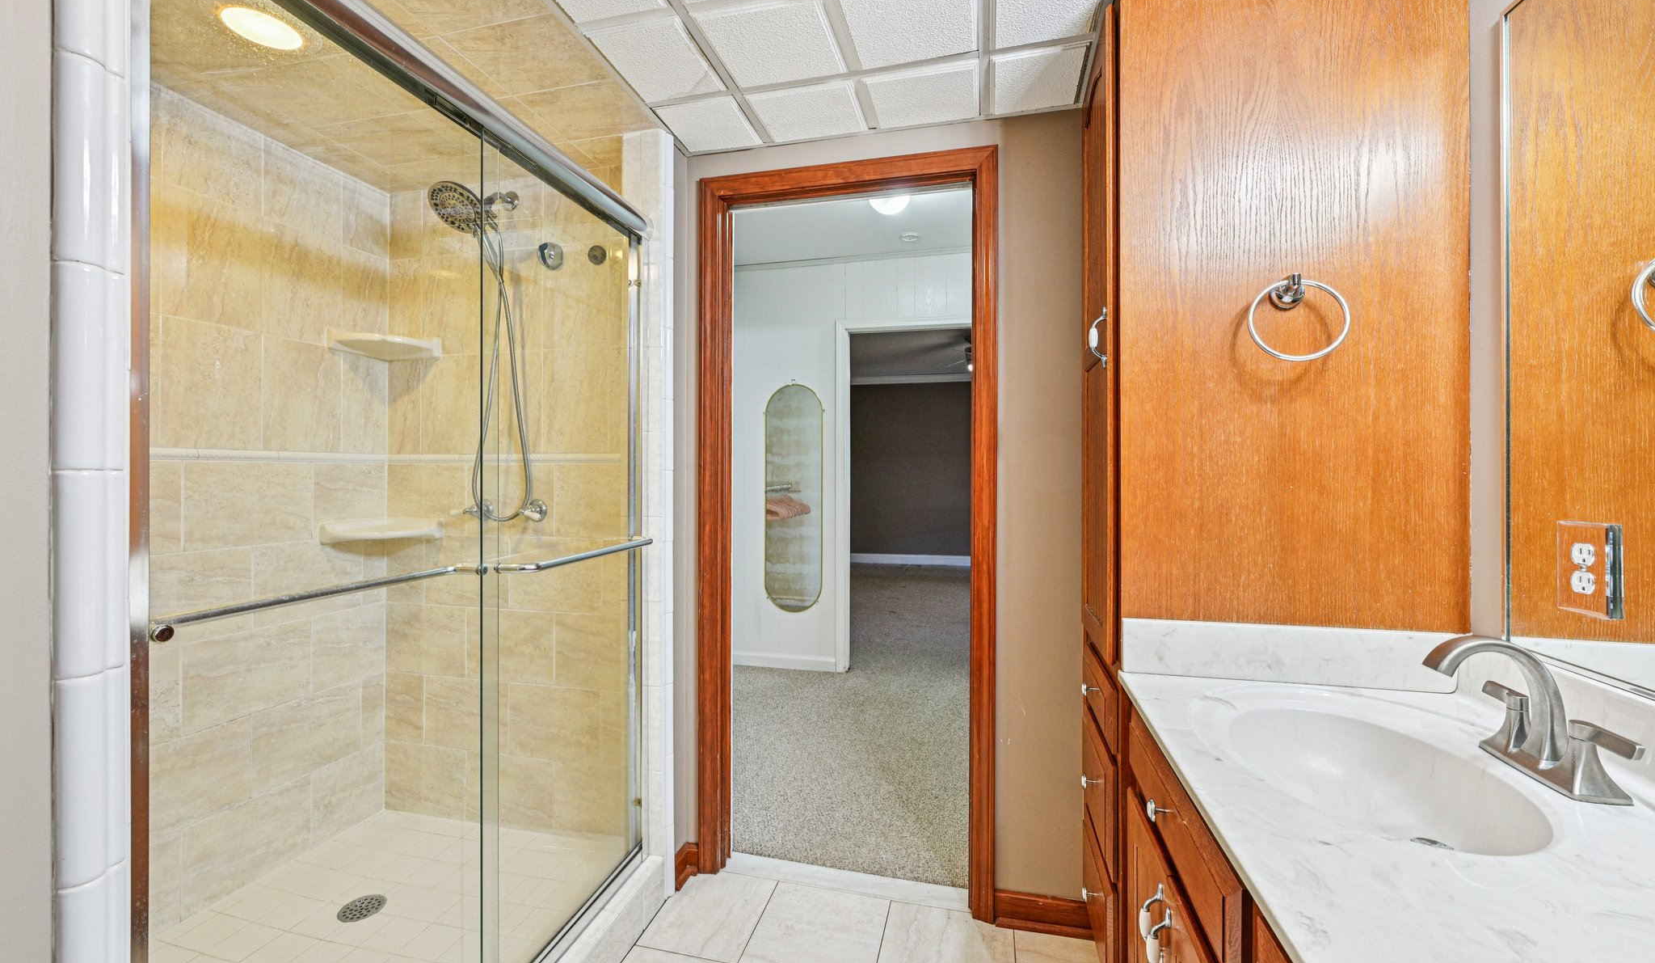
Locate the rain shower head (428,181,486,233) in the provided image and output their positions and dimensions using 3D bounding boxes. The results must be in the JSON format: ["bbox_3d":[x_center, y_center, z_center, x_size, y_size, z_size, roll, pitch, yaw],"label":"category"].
[{"bbox_3d":[-1.134,-0.860,2.007,0.180,0.050,0.180,0,-35,11],"label":"rain shower head"}]

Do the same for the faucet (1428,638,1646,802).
[{"bbox_3d":[0.844,0.280,0.801,0.158,0.168,0.235,0,0,14],"label":"faucet"}]

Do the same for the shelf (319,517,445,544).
[{"bbox_3d":[-1.538,0.171,2.240,0.335,0.070,0.205,0,0,-31],"label":"shelf"}]

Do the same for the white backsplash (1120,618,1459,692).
[{"bbox_3d":[0.822,0.314,1.173,0.530,0.102,0.020,0,0,14],"label":"white backsplash"}]

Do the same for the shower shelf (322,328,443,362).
[{"bbox_3d":[-1.540,-0.469,2.245,0.315,0.070,0.195,0,0,-31],"label":"shower shelf"}]

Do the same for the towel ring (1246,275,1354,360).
[{"bbox_3d":[0.833,-0.290,1.149,0.157,0.162,0.056,0,1,14],"label":"towel ring"}]

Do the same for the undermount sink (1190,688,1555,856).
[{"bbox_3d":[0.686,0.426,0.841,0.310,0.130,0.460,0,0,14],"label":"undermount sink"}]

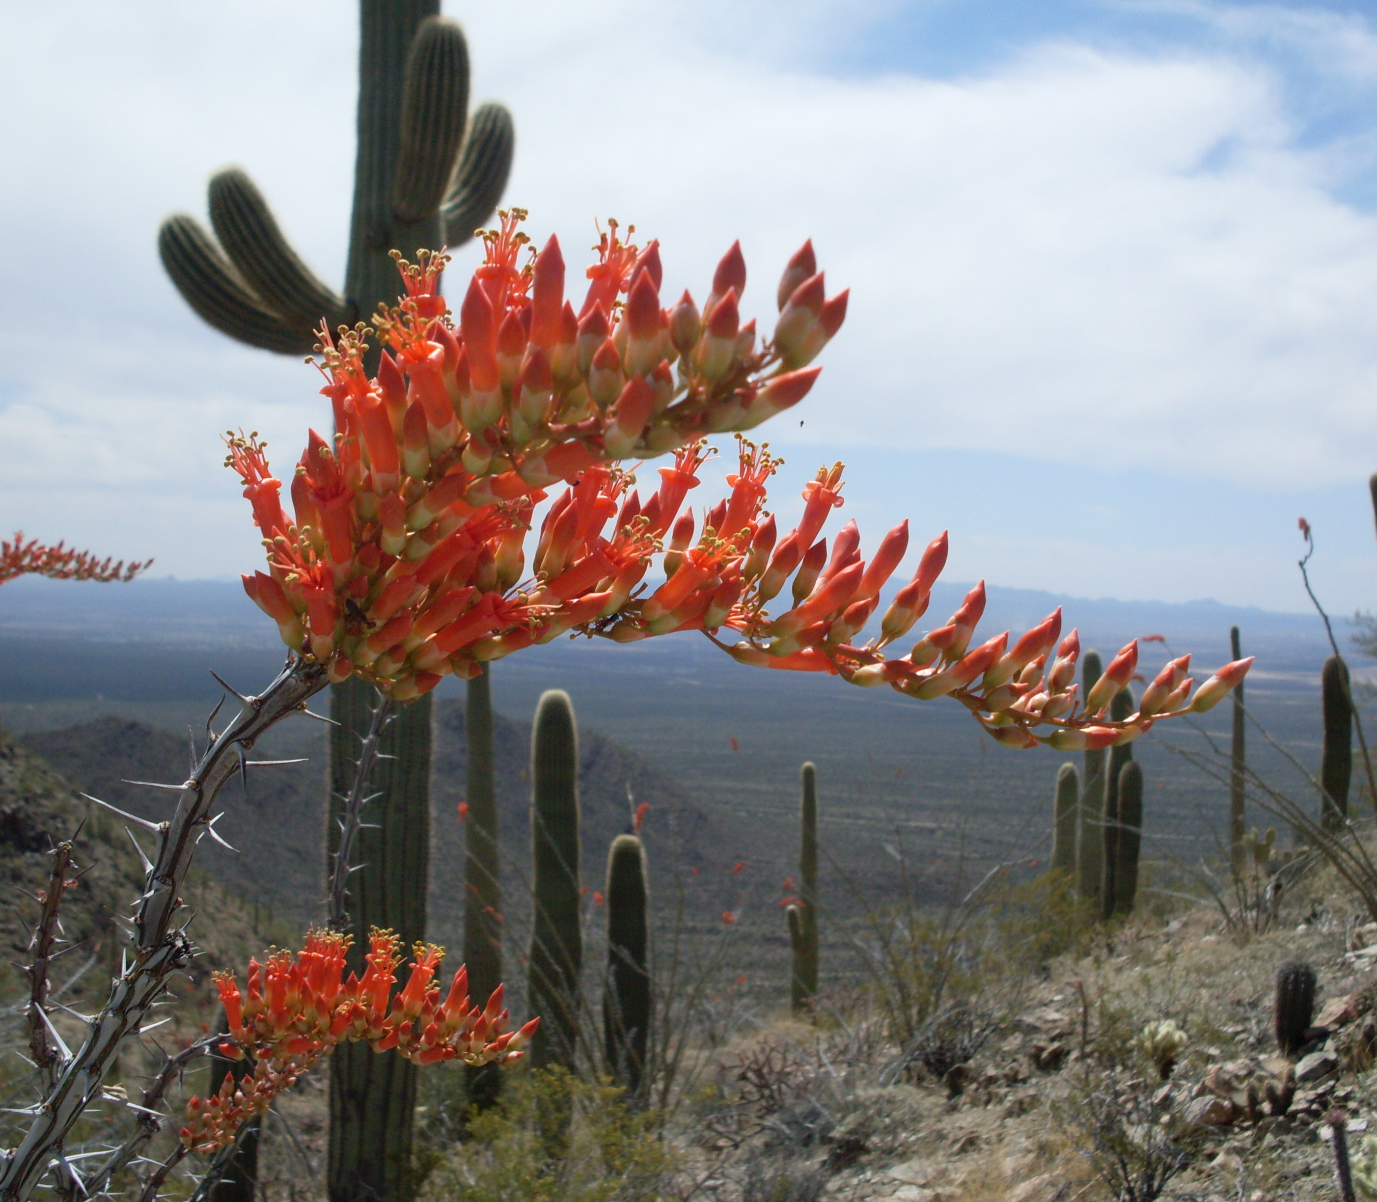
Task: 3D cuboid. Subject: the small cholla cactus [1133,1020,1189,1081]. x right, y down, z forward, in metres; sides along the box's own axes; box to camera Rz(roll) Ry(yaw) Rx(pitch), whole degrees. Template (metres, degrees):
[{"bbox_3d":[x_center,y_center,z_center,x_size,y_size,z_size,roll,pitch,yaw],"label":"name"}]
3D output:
[{"bbox_3d":[2.579,2.456,9.600,0.310,0.342,0.300,1,1,0],"label":"small cholla cactus"}]

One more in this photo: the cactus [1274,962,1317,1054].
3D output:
[{"bbox_3d":[3.655,2.444,10.600,0.260,0.581,0.260,1,1,0],"label":"cactus"}]

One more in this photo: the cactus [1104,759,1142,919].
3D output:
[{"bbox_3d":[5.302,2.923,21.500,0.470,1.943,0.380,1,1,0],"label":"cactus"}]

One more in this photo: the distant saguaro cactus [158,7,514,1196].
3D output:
[{"bbox_3d":[-1.686,-0.386,8.400,1.692,6.516,1.250,1,1,0],"label":"distant saguaro cactus"}]

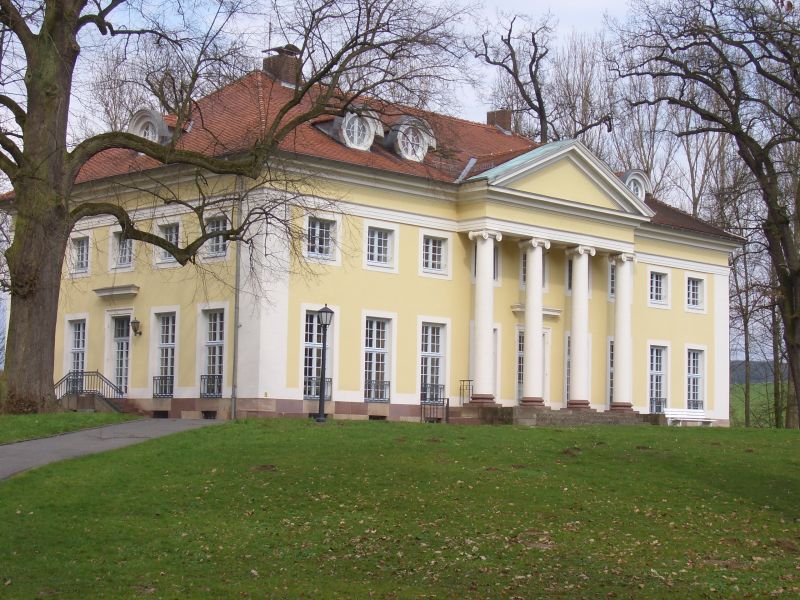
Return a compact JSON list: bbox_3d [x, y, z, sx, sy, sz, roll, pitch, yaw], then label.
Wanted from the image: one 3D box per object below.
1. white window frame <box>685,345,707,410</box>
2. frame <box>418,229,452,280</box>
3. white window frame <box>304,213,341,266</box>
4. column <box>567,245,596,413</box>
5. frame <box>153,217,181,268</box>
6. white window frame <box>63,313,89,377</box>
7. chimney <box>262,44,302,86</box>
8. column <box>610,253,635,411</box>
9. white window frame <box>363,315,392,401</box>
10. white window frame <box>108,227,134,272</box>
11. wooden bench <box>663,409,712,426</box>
[{"bbox_3d":[14.006,3.837,67.992,1.830,3.420,0.220,7,-7,-43],"label":"white window frame"},{"bbox_3d":[1.374,-1.766,56.413,1.840,1.882,0.220,7,-7,-43],"label":"frame"},{"bbox_3d":[-2.847,-2.248,52.450,1.840,1.882,0.220,7,-7,-43],"label":"white window frame"},{"bbox_3d":[7.653,1.165,60.749,0.970,6.950,0.970,1,-5,0],"label":"column"},{"bbox_3d":[-8.796,-2.174,54.752,0.250,1.887,1.802,7,-8,-44],"label":"frame"},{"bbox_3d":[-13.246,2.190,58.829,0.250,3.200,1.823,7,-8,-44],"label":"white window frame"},{"bbox_3d":[-5.077,-10.140,62.392,1.225,2.000,1.225,7,-8,-44],"label":"chimney"},{"bbox_3d":[9.811,1.419,62.840,0.970,6.965,0.970,1,-5,0],"label":"column"},{"bbox_3d":[-0.862,2.260,54.187,1.446,3.255,0.250,7,-8,-44],"label":"white window frame"},{"bbox_3d":[-11.041,-2.016,57.279,0.220,1.882,1.840,7,-7,-43],"label":"white window frame"},{"bbox_3d":[13.254,5.419,65.214,3.020,0.840,0.660,7,-7,-43],"label":"wooden bench"}]

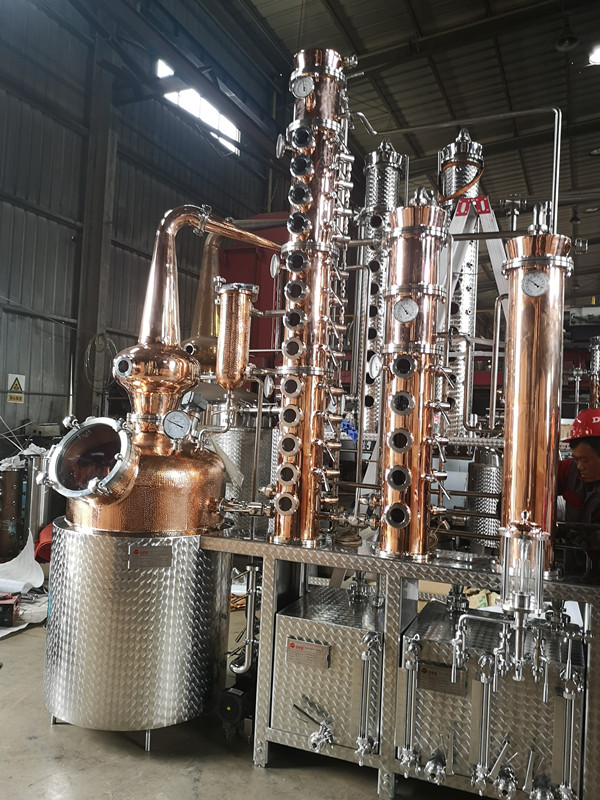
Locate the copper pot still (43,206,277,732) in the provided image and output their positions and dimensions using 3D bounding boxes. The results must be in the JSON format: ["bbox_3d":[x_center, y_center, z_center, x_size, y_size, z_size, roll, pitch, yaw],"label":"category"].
[{"bbox_3d":[-0.680,0.243,3.155,1.145,2.486,0.995,2,-1,21],"label":"copper pot still"}]

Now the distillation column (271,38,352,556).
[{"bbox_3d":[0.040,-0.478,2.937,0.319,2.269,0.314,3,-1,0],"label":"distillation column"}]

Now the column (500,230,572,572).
[{"bbox_3d":[0.957,0.019,2.570,0.279,1.346,0.279,2,-1,21],"label":"column"}]

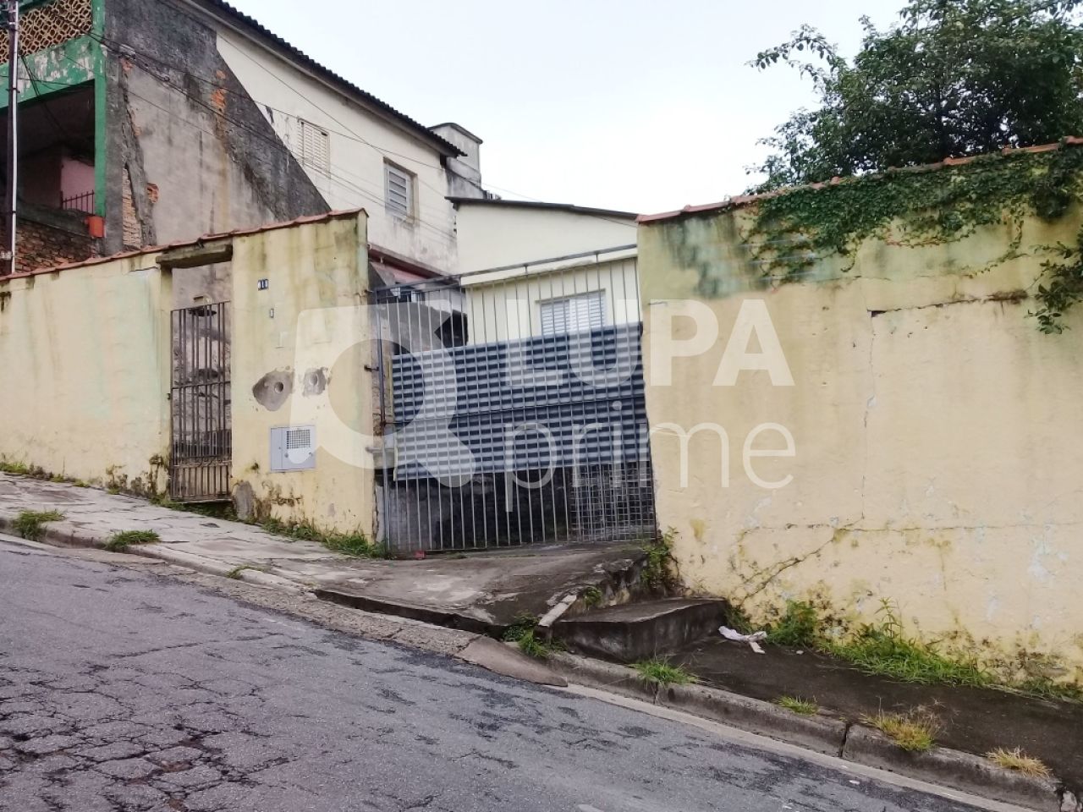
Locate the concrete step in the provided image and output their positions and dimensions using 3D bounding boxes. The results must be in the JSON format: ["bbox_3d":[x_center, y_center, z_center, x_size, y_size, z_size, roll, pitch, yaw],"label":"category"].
[{"bbox_3d":[0.678,1.461,6.384,0.519,0.231,1.273,-7,-8,35],"label":"concrete step"}]

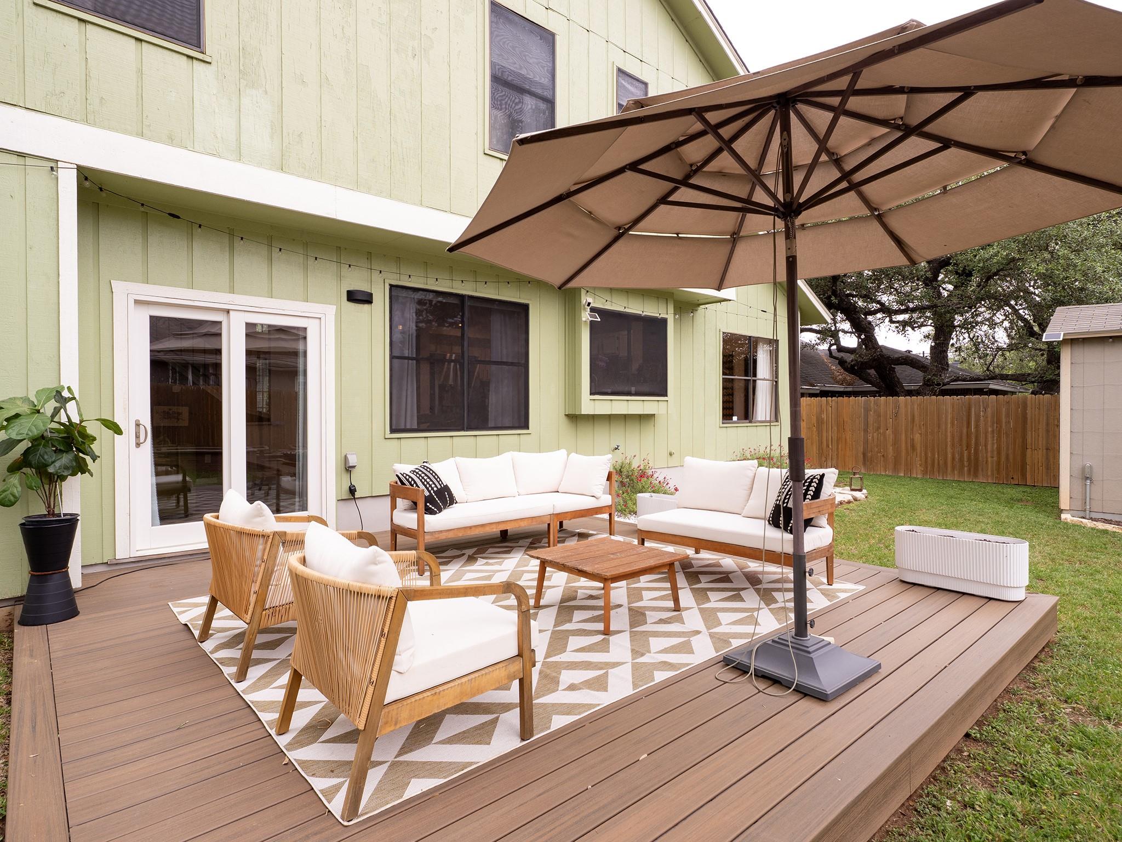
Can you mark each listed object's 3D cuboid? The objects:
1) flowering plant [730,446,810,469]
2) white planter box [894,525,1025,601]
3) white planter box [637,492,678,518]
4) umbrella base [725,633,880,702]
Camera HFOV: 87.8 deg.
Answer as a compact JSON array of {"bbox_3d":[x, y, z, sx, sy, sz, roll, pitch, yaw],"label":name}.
[{"bbox_3d":[3.657,0.881,10.145,1.200,0.900,1.350,-1,1,-40],"label":"flowering plant"},{"bbox_3d":[2.748,0.971,4.042,0.270,0.370,0.778,-1,1,-45],"label":"white planter box"},{"bbox_3d":[1.087,0.953,5.819,0.270,0.370,0.778,-1,1,-43],"label":"white planter box"},{"bbox_3d":[1.151,1.102,2.792,0.490,0.145,0.505,-1,1,-39],"label":"umbrella base"}]

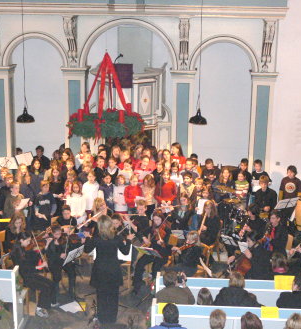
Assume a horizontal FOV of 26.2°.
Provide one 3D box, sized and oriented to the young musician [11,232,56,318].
[{"bbox_3d":[-1.801,1.682,10.041,0.760,1.280,0.480,6,15,17],"label":"young musician"}]

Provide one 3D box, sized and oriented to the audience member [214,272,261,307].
[{"bbox_3d":[1.078,1.965,8.407,0.550,1.347,0.750,2,14,4],"label":"audience member"}]

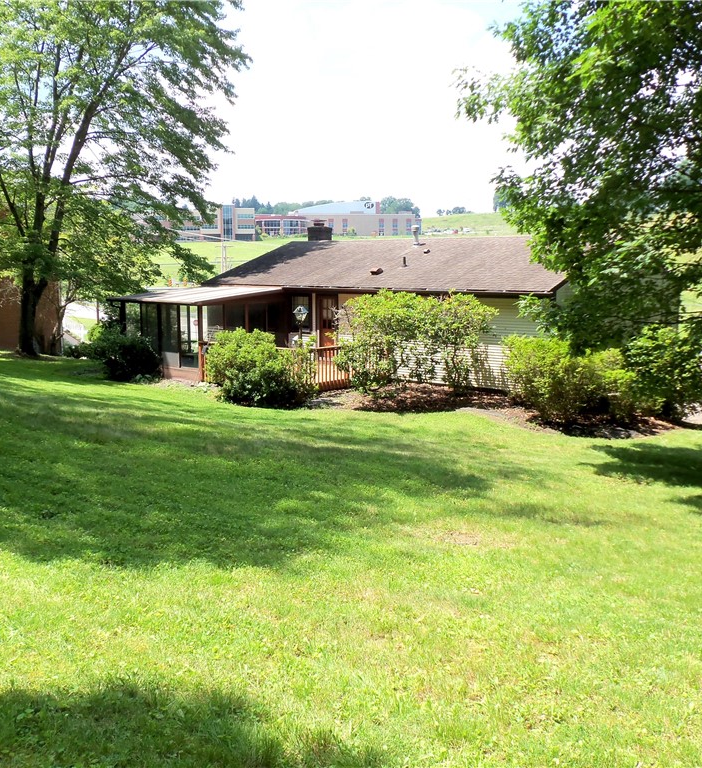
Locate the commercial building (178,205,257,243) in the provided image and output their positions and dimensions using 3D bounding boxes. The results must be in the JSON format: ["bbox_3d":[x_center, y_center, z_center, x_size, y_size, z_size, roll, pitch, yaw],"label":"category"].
[{"bbox_3d":[-53.518,-63.342,329.902,32.645,14.410,20.000,0,8,0],"label":"commercial building"}]

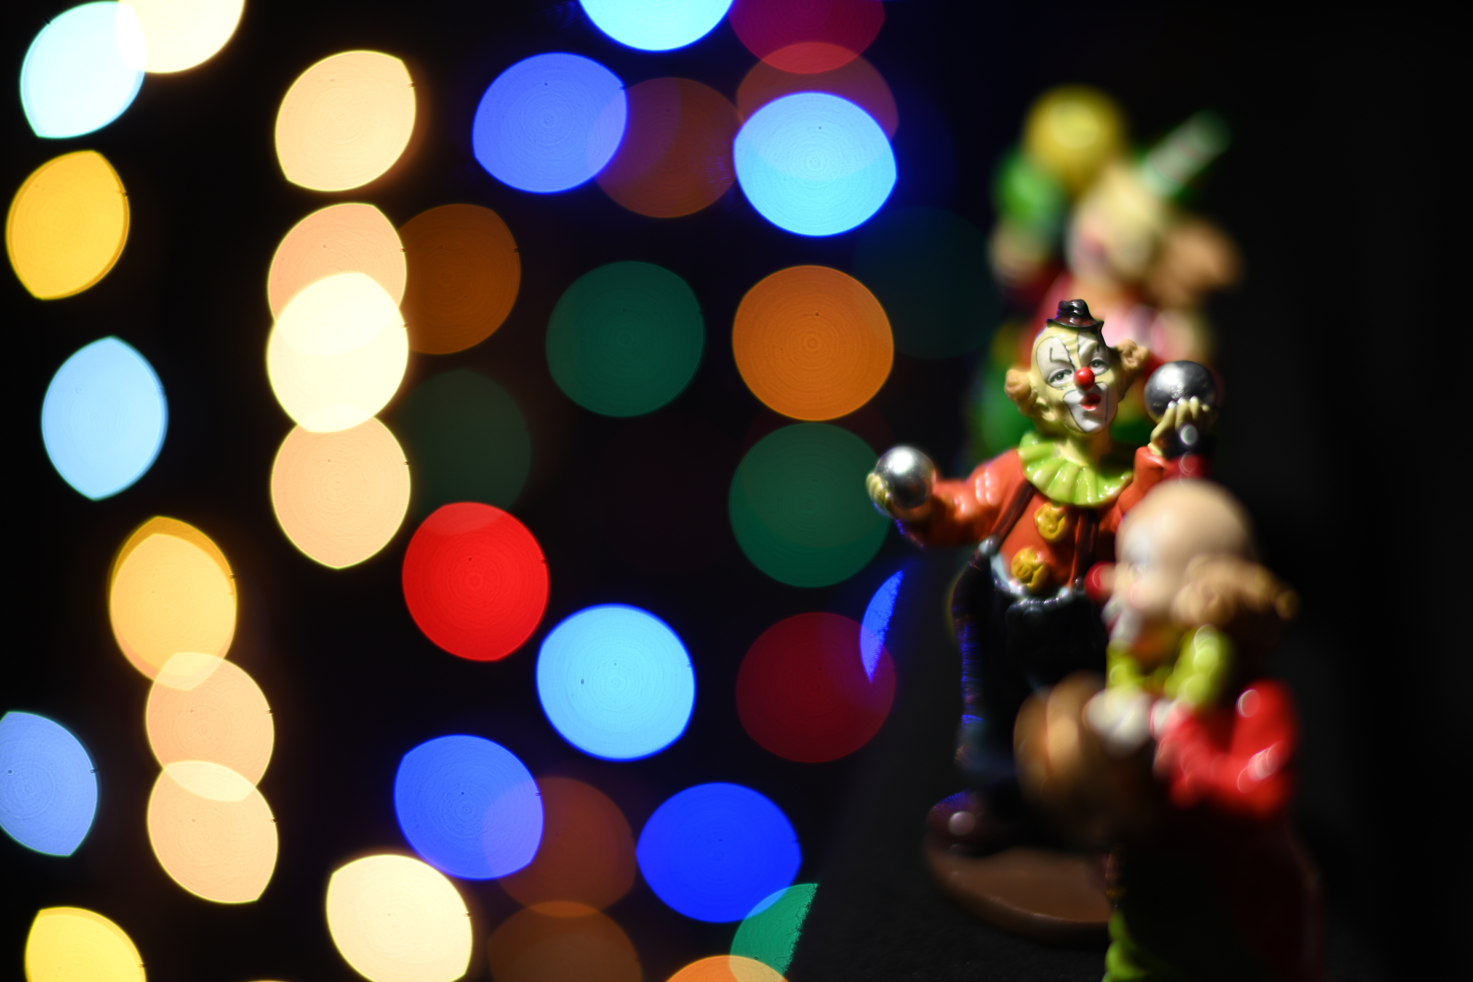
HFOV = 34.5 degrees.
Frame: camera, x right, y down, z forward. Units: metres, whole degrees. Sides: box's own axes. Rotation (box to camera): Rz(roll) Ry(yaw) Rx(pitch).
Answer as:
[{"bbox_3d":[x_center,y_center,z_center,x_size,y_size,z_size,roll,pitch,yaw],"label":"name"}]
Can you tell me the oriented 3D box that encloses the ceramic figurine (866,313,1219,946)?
[{"bbox_3d":[0.070,0.021,0.512,0.075,0.131,0.062,6,19,17],"label":"ceramic figurine"}]

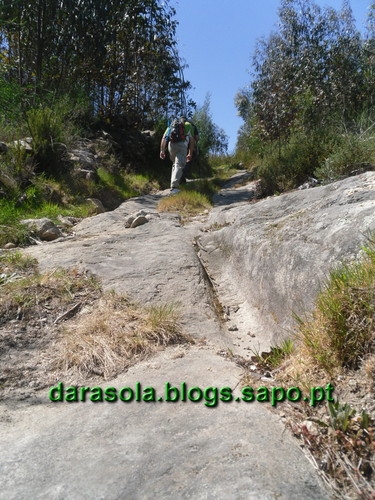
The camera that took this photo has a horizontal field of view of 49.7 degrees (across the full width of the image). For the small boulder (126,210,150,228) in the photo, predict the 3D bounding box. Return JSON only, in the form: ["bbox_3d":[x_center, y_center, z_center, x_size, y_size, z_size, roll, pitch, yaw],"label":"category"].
[{"bbox_3d":[-0.750,-0.449,5.950,0.360,0.250,0.300,0,3,0],"label":"small boulder"}]

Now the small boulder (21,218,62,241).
[{"bbox_3d":[-1.986,-0.279,5.500,0.560,0.290,0.420,0,3,0],"label":"small boulder"}]

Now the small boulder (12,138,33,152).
[{"bbox_3d":[-3.019,-1.912,7.400,0.370,0.260,0.320,0,3,0],"label":"small boulder"}]

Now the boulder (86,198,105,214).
[{"bbox_3d":[-1.547,-0.731,6.800,0.310,0.270,0.290,0,3,0],"label":"boulder"}]

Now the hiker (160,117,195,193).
[{"bbox_3d":[-0.225,-2.149,9.100,0.720,1.680,0.580,1,3,10],"label":"hiker"}]

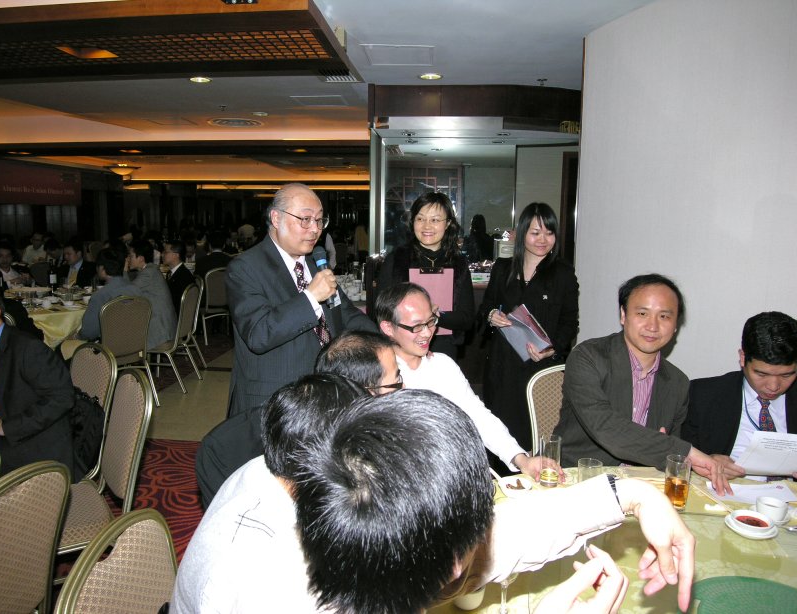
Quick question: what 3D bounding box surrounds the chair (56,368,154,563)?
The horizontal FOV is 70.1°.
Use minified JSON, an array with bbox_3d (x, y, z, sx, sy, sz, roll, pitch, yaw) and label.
[{"bbox_3d":[-1.245,0.735,2.150,0.560,0.910,0.450,-9,12,-44],"label":"chair"}]

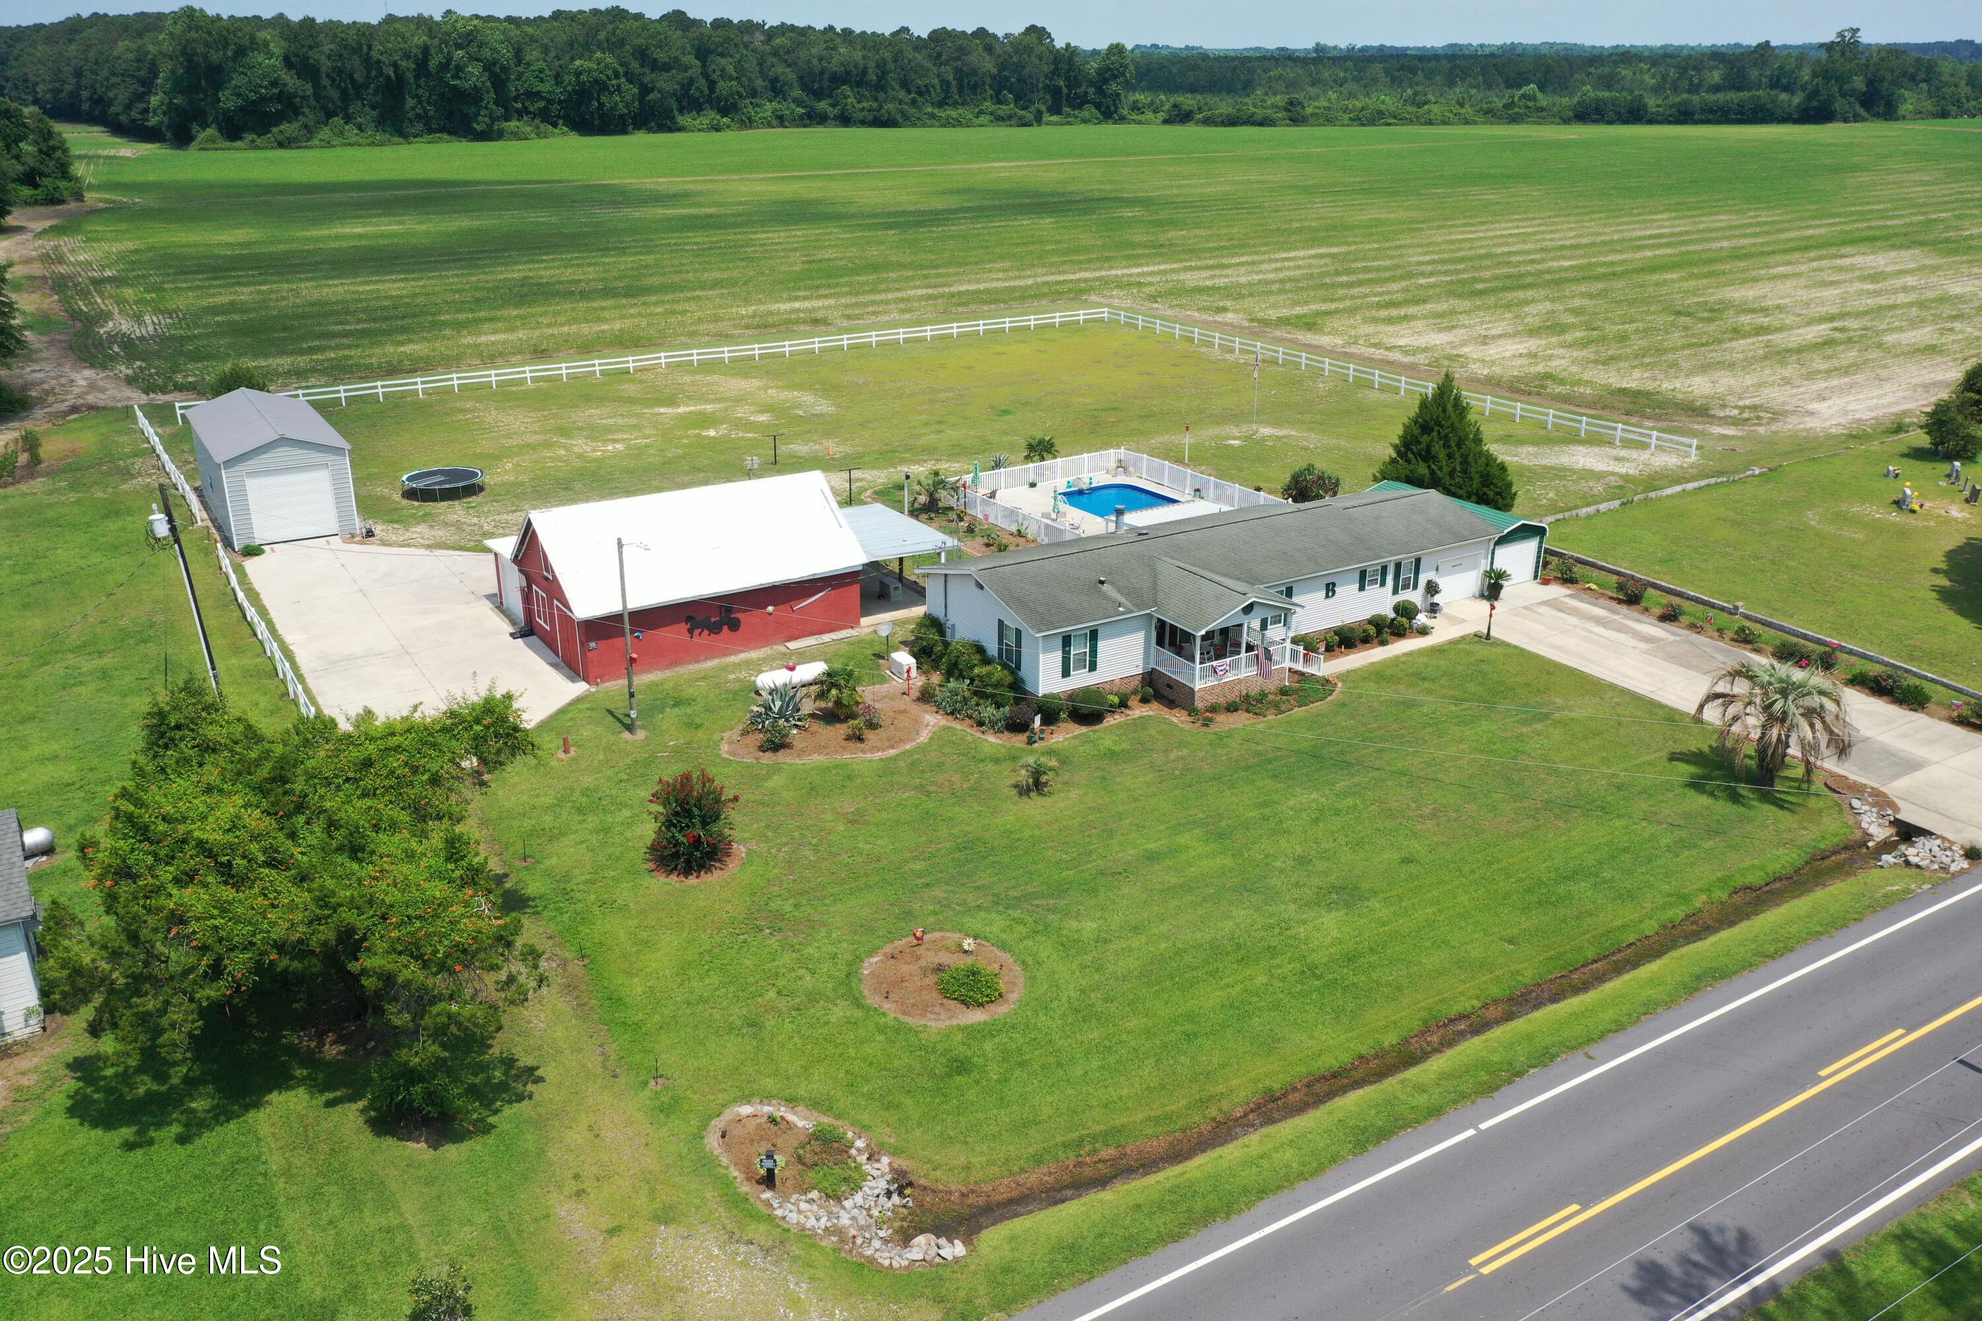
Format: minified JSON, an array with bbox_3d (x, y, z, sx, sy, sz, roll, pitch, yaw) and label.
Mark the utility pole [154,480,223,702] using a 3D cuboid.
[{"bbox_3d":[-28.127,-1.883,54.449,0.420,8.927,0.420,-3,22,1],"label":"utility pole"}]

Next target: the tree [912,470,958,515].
[{"bbox_3d":[-2.980,-8.969,81.167,2.475,2.277,2.475,1,22,0],"label":"tree"}]

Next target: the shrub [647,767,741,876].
[{"bbox_3d":[-8.929,4.754,46.217,2.692,3.071,2.692,1,22,0],"label":"shrub"}]

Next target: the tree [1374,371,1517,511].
[{"bbox_3d":[23.575,-11.054,80.357,7.500,7.700,7.500,1,22,0],"label":"tree"}]

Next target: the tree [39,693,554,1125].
[{"bbox_3d":[-15.956,5.275,37.826,11.600,8.200,11.300,1,22,0],"label":"tree"}]

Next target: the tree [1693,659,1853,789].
[{"bbox_3d":[26.403,2.240,51.796,5.148,4.356,5.148,-13,25,-30],"label":"tree"}]

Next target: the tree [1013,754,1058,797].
[{"bbox_3d":[1.536,3.785,51.366,1.485,1.287,1.485,1,22,0],"label":"tree"}]

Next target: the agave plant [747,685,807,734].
[{"bbox_3d":[-7.771,1.727,55.815,2.112,1.588,2.112,1,22,0],"label":"agave plant"}]

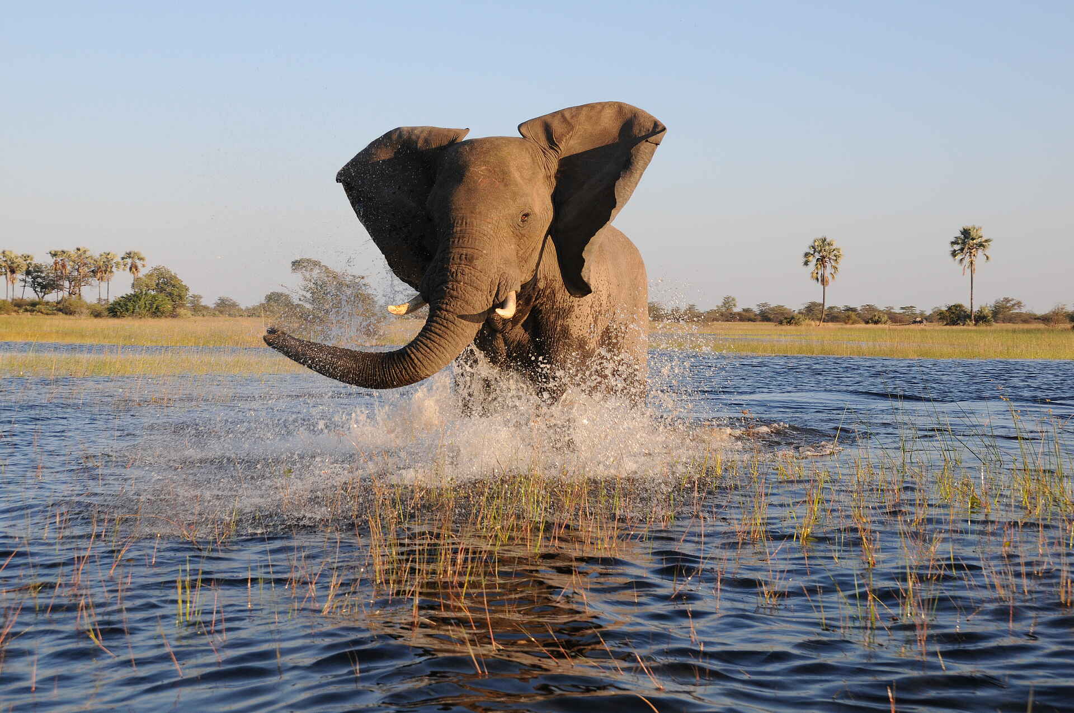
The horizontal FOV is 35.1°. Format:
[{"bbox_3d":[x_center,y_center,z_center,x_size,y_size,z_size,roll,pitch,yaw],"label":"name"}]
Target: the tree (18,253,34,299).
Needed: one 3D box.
[{"bbox_3d":[-97.784,-13.969,325.000,4.000,11.400,4.000,0,1,0],"label":"tree"}]

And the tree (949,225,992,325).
[{"bbox_3d":[63.856,-11.888,250.000,6.300,14.880,6.300,0,1,0],"label":"tree"}]

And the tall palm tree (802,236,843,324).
[{"bbox_3d":[41.994,-11.116,250.000,6.050,13.220,6.050,0,1,0],"label":"tall palm tree"}]

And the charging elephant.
[{"bbox_3d":[-0.090,-0.360,14.800,2.700,3.500,4.900,1,2,18],"label":"charging elephant"}]

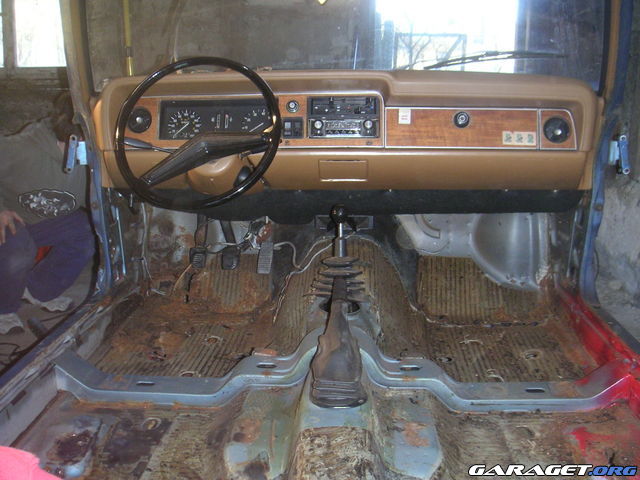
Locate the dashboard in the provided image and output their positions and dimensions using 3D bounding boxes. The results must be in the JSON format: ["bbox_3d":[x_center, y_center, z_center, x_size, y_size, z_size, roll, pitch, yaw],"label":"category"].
[{"bbox_3d":[0.063,-0.296,1.902,1.265,0.330,0.330,1,13,3],"label":"dashboard"}]

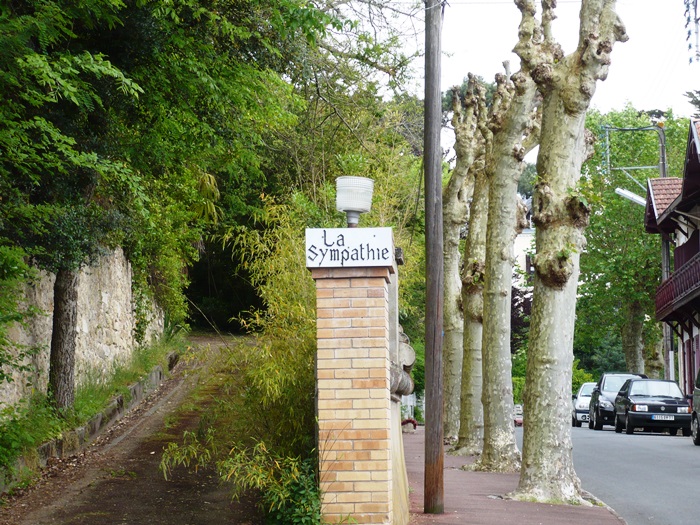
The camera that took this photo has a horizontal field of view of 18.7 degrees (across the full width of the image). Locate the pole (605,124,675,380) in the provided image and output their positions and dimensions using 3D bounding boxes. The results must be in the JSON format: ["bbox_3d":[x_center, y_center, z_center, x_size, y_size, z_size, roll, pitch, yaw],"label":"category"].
[{"bbox_3d":[9.000,0.400,66.000,2.150,9.400,0.400,-1,-5,3],"label":"pole"}]

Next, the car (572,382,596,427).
[{"bbox_3d":[7.750,4.420,65.900,1.650,1.420,3.800,1,-4,3],"label":"car"}]

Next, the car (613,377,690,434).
[{"bbox_3d":[7.500,3.610,53.000,1.600,1.350,3.750,1,-4,1],"label":"car"}]

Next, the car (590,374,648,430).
[{"bbox_3d":[7.600,3.830,58.500,1.790,1.600,4.300,0,-4,3],"label":"car"}]

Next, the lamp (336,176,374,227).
[{"bbox_3d":[0.036,-0.395,14.250,0.262,0.365,0.262,-1,-5,3],"label":"lamp"}]

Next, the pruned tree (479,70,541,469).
[{"bbox_3d":[2.114,0.074,28.500,0.850,5.500,0.850,-1,-5,3],"label":"pruned tree"}]

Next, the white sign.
[{"bbox_3d":[-0.007,-0.096,13.950,0.565,0.256,0.040,-1,-5,3],"label":"white sign"}]

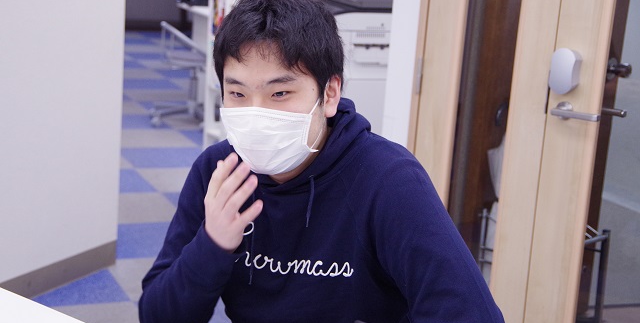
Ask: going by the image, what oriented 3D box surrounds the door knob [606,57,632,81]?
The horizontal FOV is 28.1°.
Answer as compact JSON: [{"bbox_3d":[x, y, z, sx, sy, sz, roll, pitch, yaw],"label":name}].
[{"bbox_3d":[1.010,-0.310,4.300,0.064,0.073,0.073,11,14,29],"label":"door knob"}]

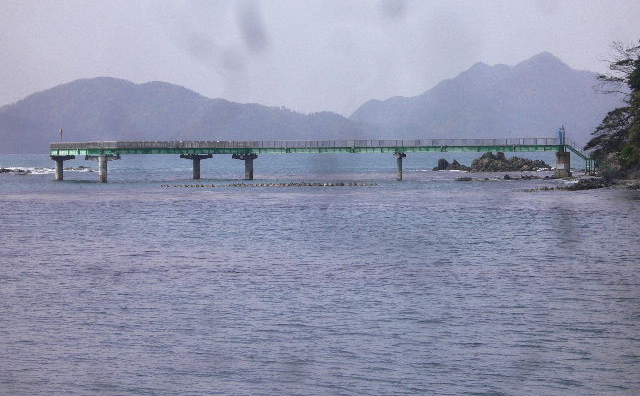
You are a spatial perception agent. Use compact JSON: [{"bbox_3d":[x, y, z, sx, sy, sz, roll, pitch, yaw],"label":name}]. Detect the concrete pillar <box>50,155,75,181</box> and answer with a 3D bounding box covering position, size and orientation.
[{"bbox_3d":[-41.639,-4.932,290.000,3.400,4.200,2.000,-1,2,-27],"label":"concrete pillar"}]

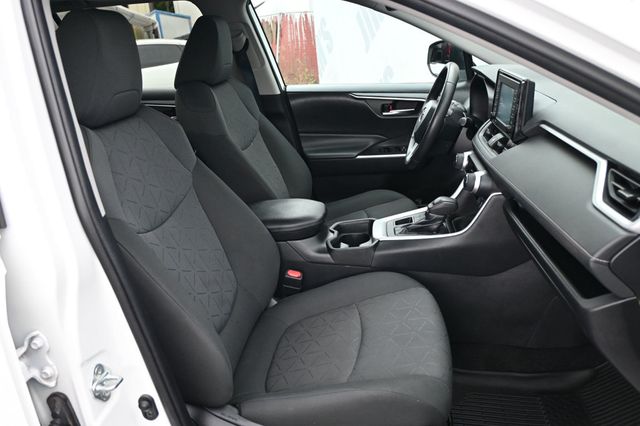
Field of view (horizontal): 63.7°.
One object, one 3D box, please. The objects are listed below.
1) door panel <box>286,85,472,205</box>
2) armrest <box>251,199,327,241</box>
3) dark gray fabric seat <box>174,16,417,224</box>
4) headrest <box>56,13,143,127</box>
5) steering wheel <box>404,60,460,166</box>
[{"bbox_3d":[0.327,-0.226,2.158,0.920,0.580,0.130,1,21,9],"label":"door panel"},{"bbox_3d":[-0.128,0.019,1.540,0.300,0.085,0.210,1,21,9],"label":"armrest"},{"bbox_3d":[-0.051,-0.193,1.834,0.820,0.990,0.540,1,21,9],"label":"dark gray fabric seat"},{"bbox_3d":[-0.490,-0.303,1.090,0.125,0.225,0.260,6,22,6],"label":"headrest"},{"bbox_3d":[0.376,-0.320,1.719,0.100,0.370,0.370,22,23,0],"label":"steering wheel"}]

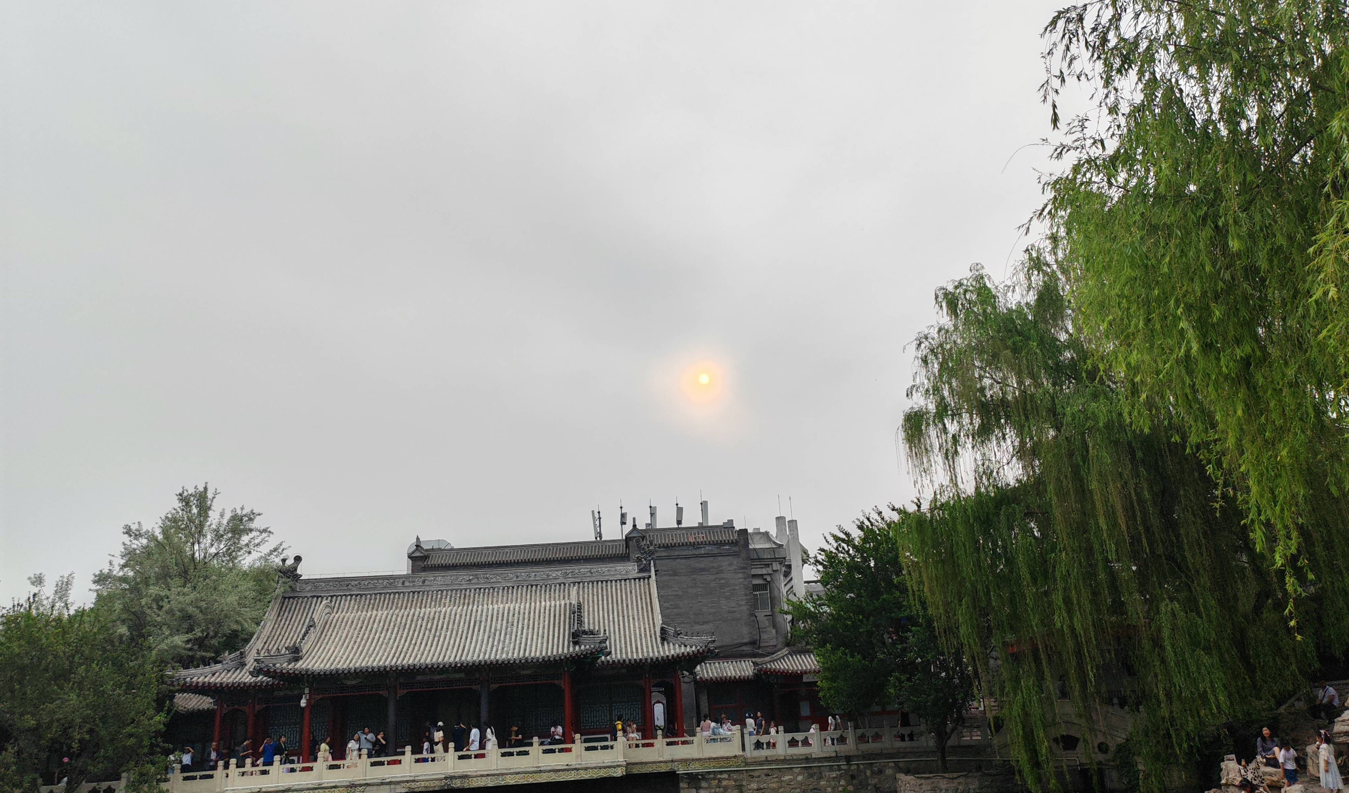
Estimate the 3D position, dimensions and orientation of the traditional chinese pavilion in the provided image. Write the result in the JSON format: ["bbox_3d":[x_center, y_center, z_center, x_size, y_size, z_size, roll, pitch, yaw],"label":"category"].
[{"bbox_3d":[-6.817,10.536,43.856,24.500,9.300,9.500,-1,-17,-10],"label":"traditional chinese pavilion"}]

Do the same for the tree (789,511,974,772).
[{"bbox_3d":[7.577,8.936,39.133,6.500,9.500,6.200,-7,-17,9],"label":"tree"}]

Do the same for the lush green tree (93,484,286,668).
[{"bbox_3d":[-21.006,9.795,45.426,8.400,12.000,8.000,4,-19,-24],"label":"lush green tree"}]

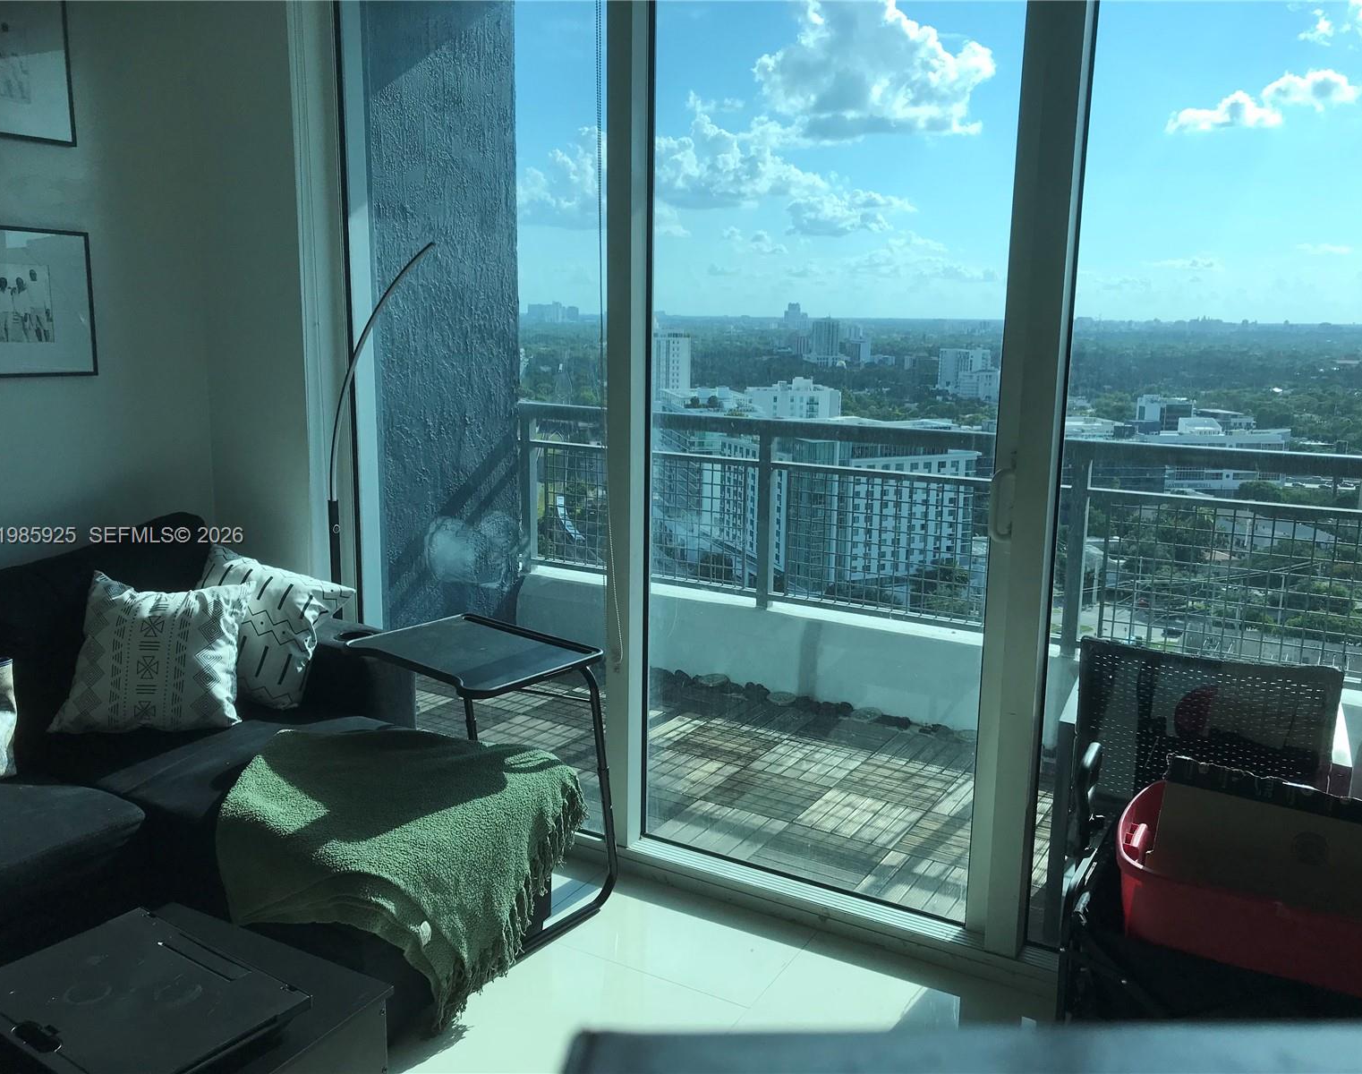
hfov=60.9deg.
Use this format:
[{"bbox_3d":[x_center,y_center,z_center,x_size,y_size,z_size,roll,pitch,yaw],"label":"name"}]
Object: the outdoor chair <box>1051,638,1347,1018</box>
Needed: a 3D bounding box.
[{"bbox_3d":[0.889,0.658,1.988,0.490,0.830,0.520,4,12,19],"label":"outdoor chair"}]

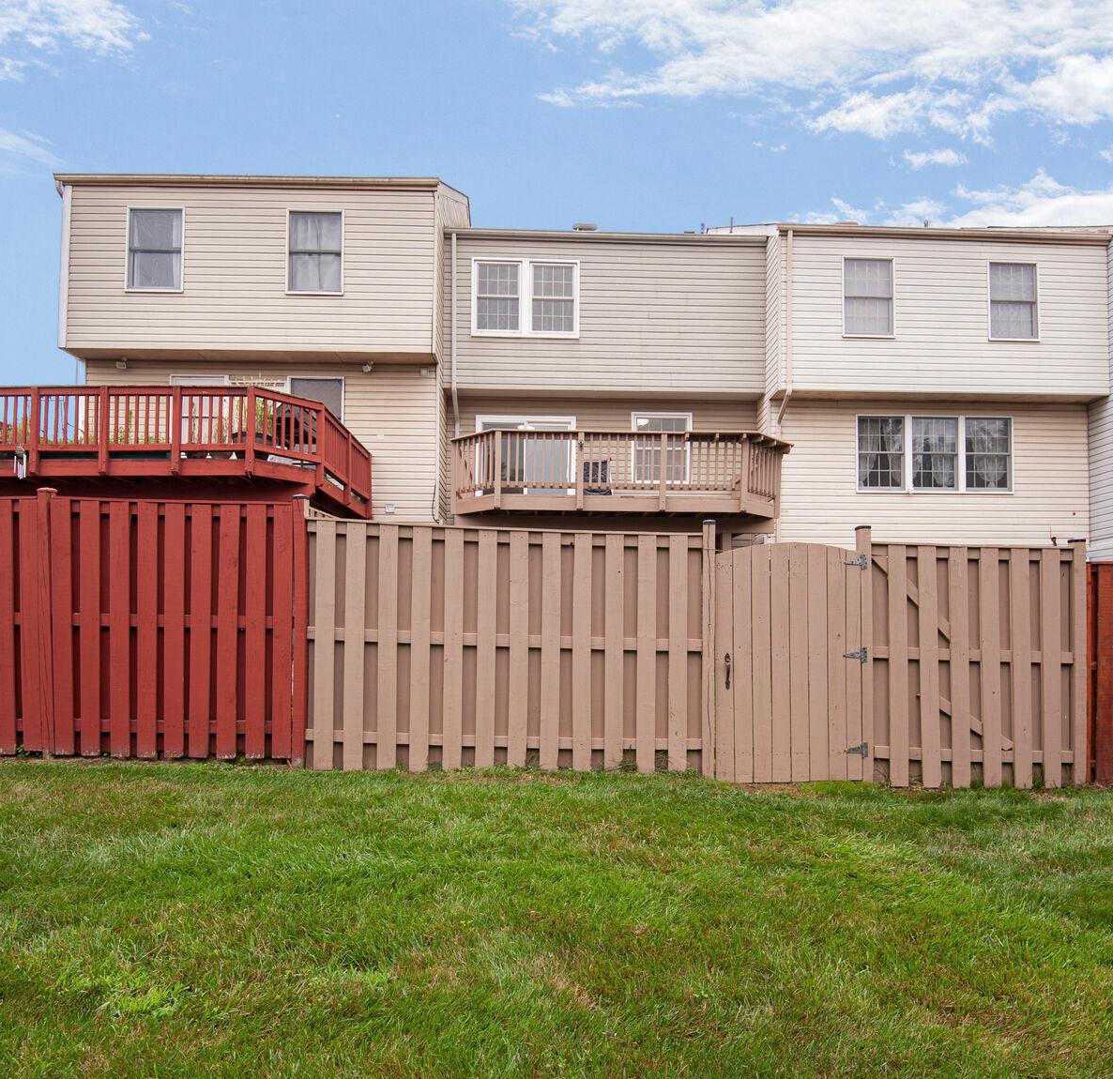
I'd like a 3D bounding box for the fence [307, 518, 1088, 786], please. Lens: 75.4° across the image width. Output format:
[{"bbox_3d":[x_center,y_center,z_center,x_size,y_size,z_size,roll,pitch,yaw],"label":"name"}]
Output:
[{"bbox_3d":[1.135,0.880,5.560,6.000,2.020,0.140,0,-2,-2],"label":"fence"}]

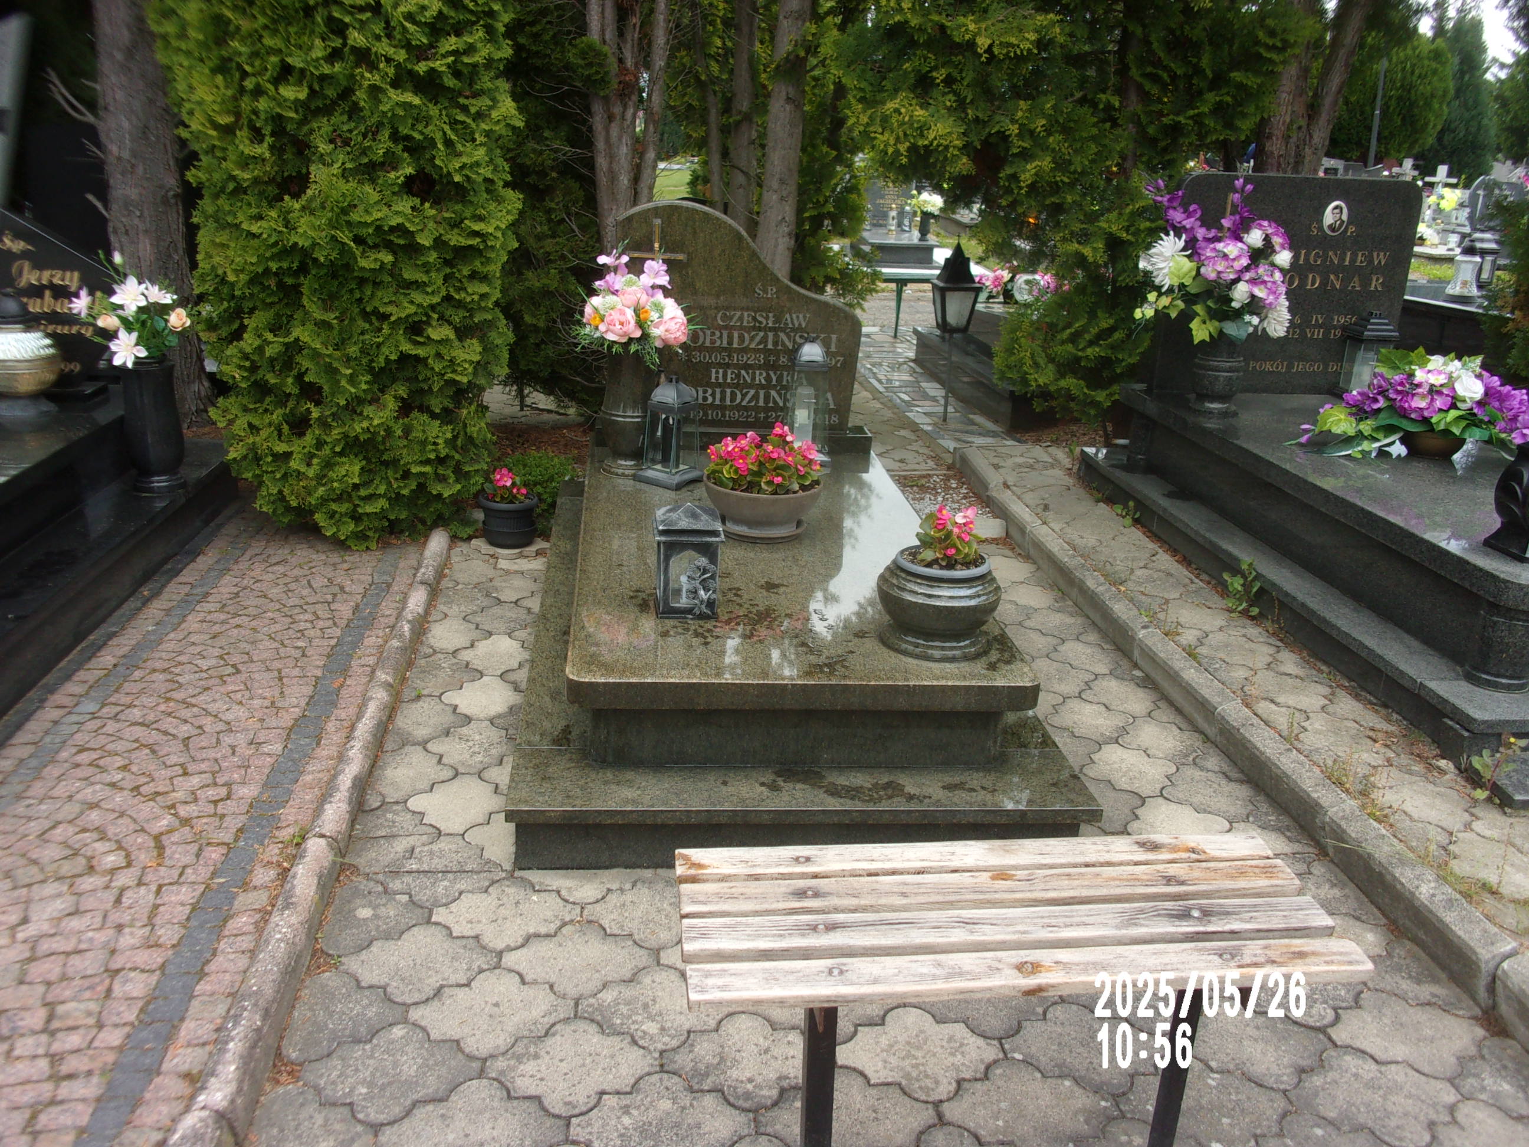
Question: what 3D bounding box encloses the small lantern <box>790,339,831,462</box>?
[{"bbox_3d":[0.145,-0.574,4.058,0.159,0.405,0.159,1,20,-7],"label":"small lantern"}]

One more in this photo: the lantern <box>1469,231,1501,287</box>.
[{"bbox_3d":[5.067,-2.210,8.700,0.170,0.370,0.170,1,19,-7],"label":"lantern"}]

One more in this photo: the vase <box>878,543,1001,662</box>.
[{"bbox_3d":[0.380,0.058,2.695,0.271,0.183,0.271,1,20,-7],"label":"vase"}]

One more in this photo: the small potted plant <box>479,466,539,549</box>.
[{"bbox_3d":[-0.909,-0.243,4.407,0.215,0.280,0.215,1,19,-7],"label":"small potted plant"}]

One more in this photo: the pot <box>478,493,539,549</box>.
[{"bbox_3d":[-0.912,-0.186,4.427,0.217,0.157,0.217,1,19,-7],"label":"pot"}]

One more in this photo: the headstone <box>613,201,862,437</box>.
[{"bbox_3d":[-0.091,-0.846,4.099,0.809,0.729,0.088,1,20,-7],"label":"headstone"}]

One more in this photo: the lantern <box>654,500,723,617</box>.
[{"bbox_3d":[-0.176,-0.039,2.895,0.155,0.258,0.155,1,19,-7],"label":"lantern"}]

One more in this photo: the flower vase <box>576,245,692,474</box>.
[{"bbox_3d":[-0.424,-0.687,4.018,0.370,0.710,0.330,1,19,-7],"label":"flower vase"}]

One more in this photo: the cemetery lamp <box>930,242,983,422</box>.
[{"bbox_3d":[1.000,-1.268,6.525,0.230,0.945,0.230,1,19,-7],"label":"cemetery lamp"}]

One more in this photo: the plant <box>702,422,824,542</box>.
[{"bbox_3d":[0.004,-0.260,3.470,0.335,0.305,0.330,1,19,-7],"label":"plant"}]

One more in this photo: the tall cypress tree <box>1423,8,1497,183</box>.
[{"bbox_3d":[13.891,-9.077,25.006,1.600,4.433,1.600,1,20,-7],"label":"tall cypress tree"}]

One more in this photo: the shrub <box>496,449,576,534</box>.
[{"bbox_3d":[-0.873,-0.332,4.809,0.320,0.280,0.320,1,19,-7],"label":"shrub"}]

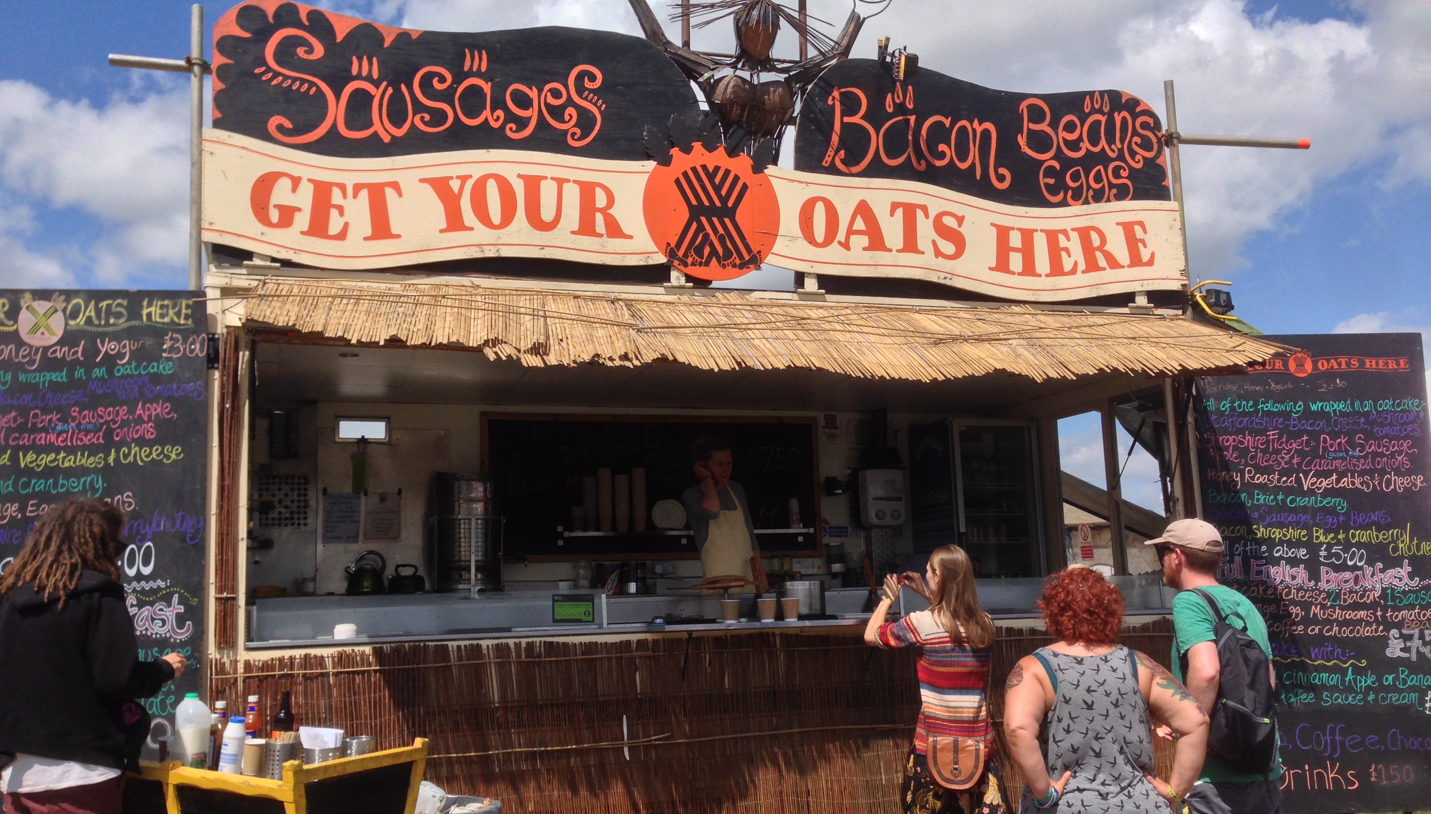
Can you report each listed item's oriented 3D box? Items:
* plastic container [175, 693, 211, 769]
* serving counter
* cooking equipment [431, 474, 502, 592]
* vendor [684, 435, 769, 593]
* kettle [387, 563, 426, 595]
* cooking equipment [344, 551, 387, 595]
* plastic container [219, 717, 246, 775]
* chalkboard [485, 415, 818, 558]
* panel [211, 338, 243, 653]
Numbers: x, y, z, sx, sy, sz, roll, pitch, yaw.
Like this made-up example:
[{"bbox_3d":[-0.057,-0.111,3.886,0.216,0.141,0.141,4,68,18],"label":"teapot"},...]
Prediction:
[{"bbox_3d":[-1.748,1.094,4.561,0.120,0.265,0.110,1,-9,-21],"label":"plastic container"},{"bbox_3d":[0.162,1.009,6.922,4.833,0.230,0.460,1,-9,-20],"label":"serving counter"},{"bbox_3d":[-1.416,0.722,7.716,0.364,0.688,0.320,1,-9,-20],"label":"cooking equipment"},{"bbox_3d":[0.057,1.016,7.446,0.450,1.711,0.310,1,-9,-20],"label":"vendor"},{"bbox_3d":[-1.723,0.966,7.618,0.203,0.177,0.180,1,-9,-20],"label":"kettle"},{"bbox_3d":[-1.937,0.921,7.547,0.226,0.252,0.210,1,-9,-20],"label":"cooking equipment"},{"bbox_3d":[-1.557,1.109,4.405,0.073,0.210,0.073,7,-9,-20],"label":"plastic container"},{"bbox_3d":[-0.372,0.509,8.689,2.210,0.920,0.035,1,-9,-17],"label":"chalkboard"},{"bbox_3d":[-2.138,0.349,5.972,0.115,1.406,0.040,1,-9,-20],"label":"panel"}]

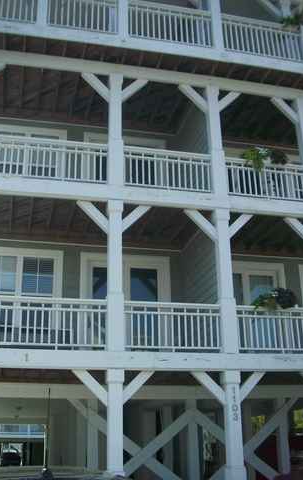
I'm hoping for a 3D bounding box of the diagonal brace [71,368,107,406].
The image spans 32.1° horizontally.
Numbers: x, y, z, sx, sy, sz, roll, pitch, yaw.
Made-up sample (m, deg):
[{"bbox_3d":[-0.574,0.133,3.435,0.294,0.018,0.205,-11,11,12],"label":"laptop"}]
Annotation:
[{"bbox_3d":[-0.999,2.478,9.021,0.854,0.159,0.120,45,-23,5],"label":"diagonal brace"}]

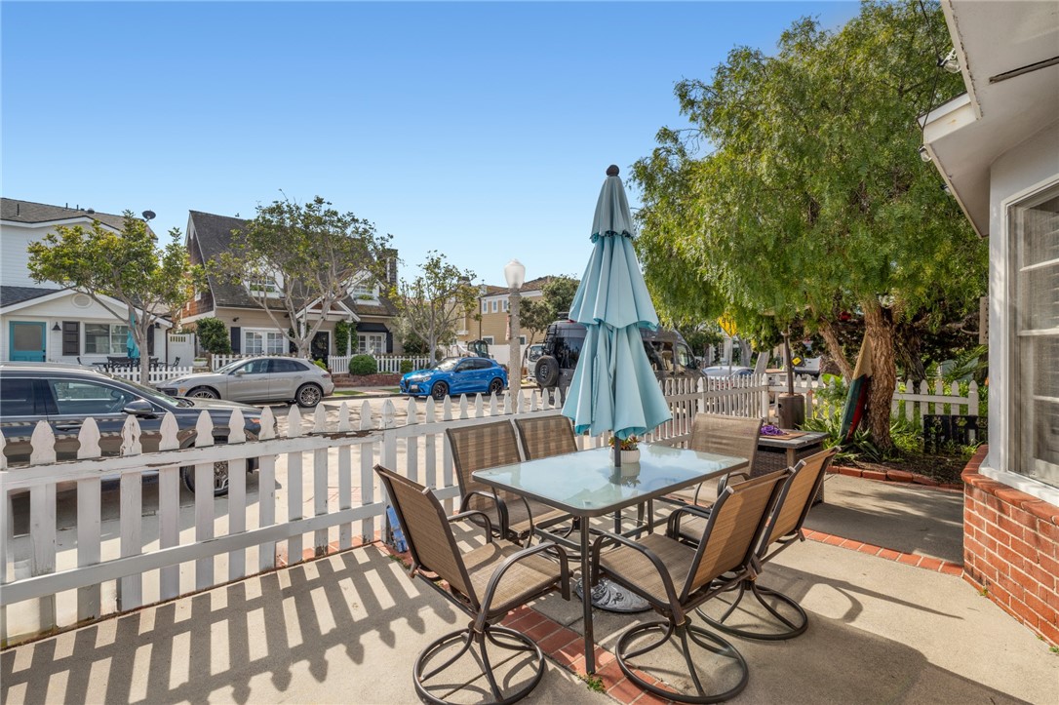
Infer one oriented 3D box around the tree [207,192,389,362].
[{"bbox_3d":[-8.963,-2.114,18.352,7.300,7.750,7.000,2,-2,-45],"label":"tree"}]

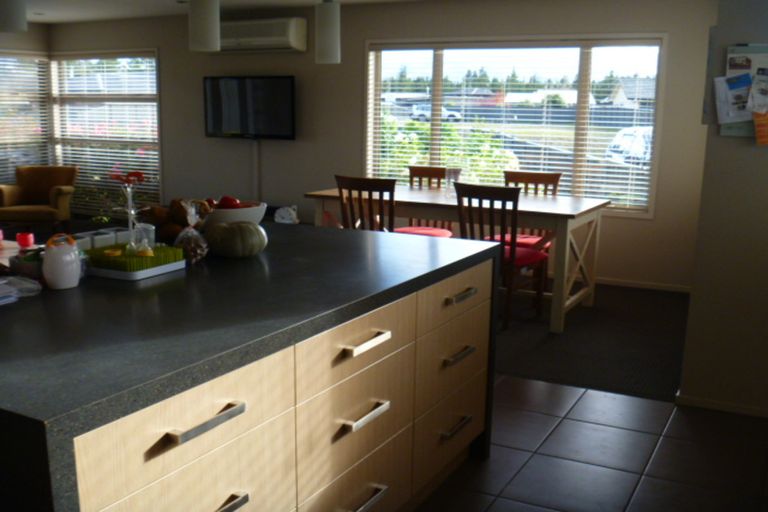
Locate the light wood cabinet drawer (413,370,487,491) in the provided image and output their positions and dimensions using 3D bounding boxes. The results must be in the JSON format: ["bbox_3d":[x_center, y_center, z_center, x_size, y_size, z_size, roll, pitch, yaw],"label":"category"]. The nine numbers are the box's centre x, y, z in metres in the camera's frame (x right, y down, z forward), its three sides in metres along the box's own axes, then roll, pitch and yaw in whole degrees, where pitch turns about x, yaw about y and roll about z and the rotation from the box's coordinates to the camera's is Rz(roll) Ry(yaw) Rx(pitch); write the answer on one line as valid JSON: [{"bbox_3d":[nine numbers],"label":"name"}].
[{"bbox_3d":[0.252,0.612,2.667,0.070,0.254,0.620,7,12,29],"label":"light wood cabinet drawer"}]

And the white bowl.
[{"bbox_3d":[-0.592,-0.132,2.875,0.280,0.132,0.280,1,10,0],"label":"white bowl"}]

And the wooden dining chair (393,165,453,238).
[{"bbox_3d":[0.293,-0.239,6.258,0.490,0.960,0.560,7,12,29],"label":"wooden dining chair"}]

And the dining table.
[{"bbox_3d":[0.536,-0.046,5.709,2.090,0.785,0.980,7,12,29],"label":"dining table"}]

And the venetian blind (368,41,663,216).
[{"bbox_3d":[1.029,-1.186,6.589,2.599,1.360,0.060,6,11,26],"label":"venetian blind"}]

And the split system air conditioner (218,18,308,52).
[{"bbox_3d":[-1.319,-2.195,7.442,1.120,0.310,0.240,6,11,26],"label":"split system air conditioner"}]

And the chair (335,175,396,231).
[{"bbox_3d":[-0.001,-0.107,5.505,0.500,0.960,0.570,8,12,33],"label":"chair"}]

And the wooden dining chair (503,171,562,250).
[{"bbox_3d":[1.043,-0.154,5.866,0.480,0.960,0.560,7,12,29],"label":"wooden dining chair"}]

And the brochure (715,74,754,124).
[{"bbox_3d":[1.568,-0.703,3.345,0.148,0.205,0.010,-2,7,30],"label":"brochure"}]

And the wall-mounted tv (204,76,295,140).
[{"bbox_3d":[-1.372,-1.511,7.632,1.110,0.630,0.060,6,11,26],"label":"wall-mounted tv"}]

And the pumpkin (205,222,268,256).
[{"bbox_3d":[-0.494,-0.056,2.517,0.207,0.120,0.207,1,10,0],"label":"pumpkin"}]

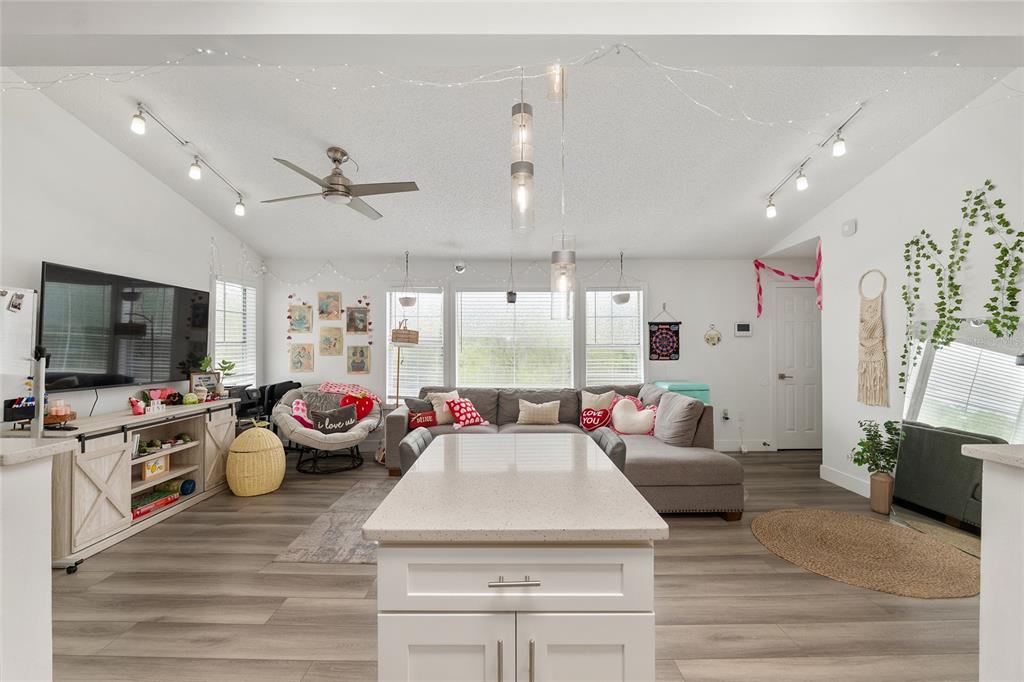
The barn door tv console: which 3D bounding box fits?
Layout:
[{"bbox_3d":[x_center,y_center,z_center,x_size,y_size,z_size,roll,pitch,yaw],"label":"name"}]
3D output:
[{"bbox_3d":[-2.755,0.946,3.000,0.480,0.780,1.440,0,-1,0],"label":"barn door tv console"}]

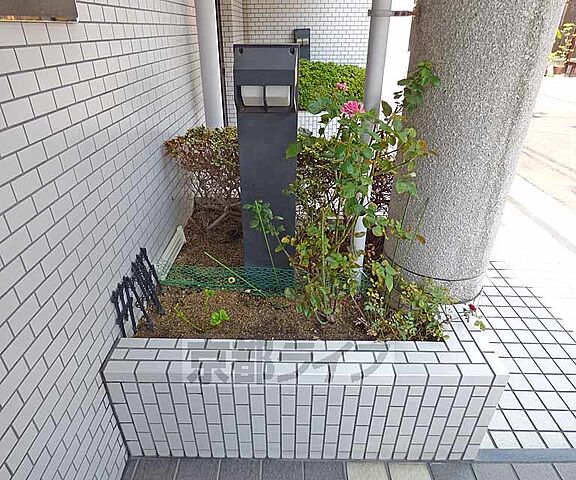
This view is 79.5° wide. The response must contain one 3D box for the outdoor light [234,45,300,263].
[{"bbox_3d":[-0.068,-0.222,1.320,0.205,0.910,0.155,0,29,1],"label":"outdoor light"}]

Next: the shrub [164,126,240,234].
[{"bbox_3d":[-0.348,-0.325,1.871,0.440,0.520,0.460,0,29,1],"label":"shrub"}]

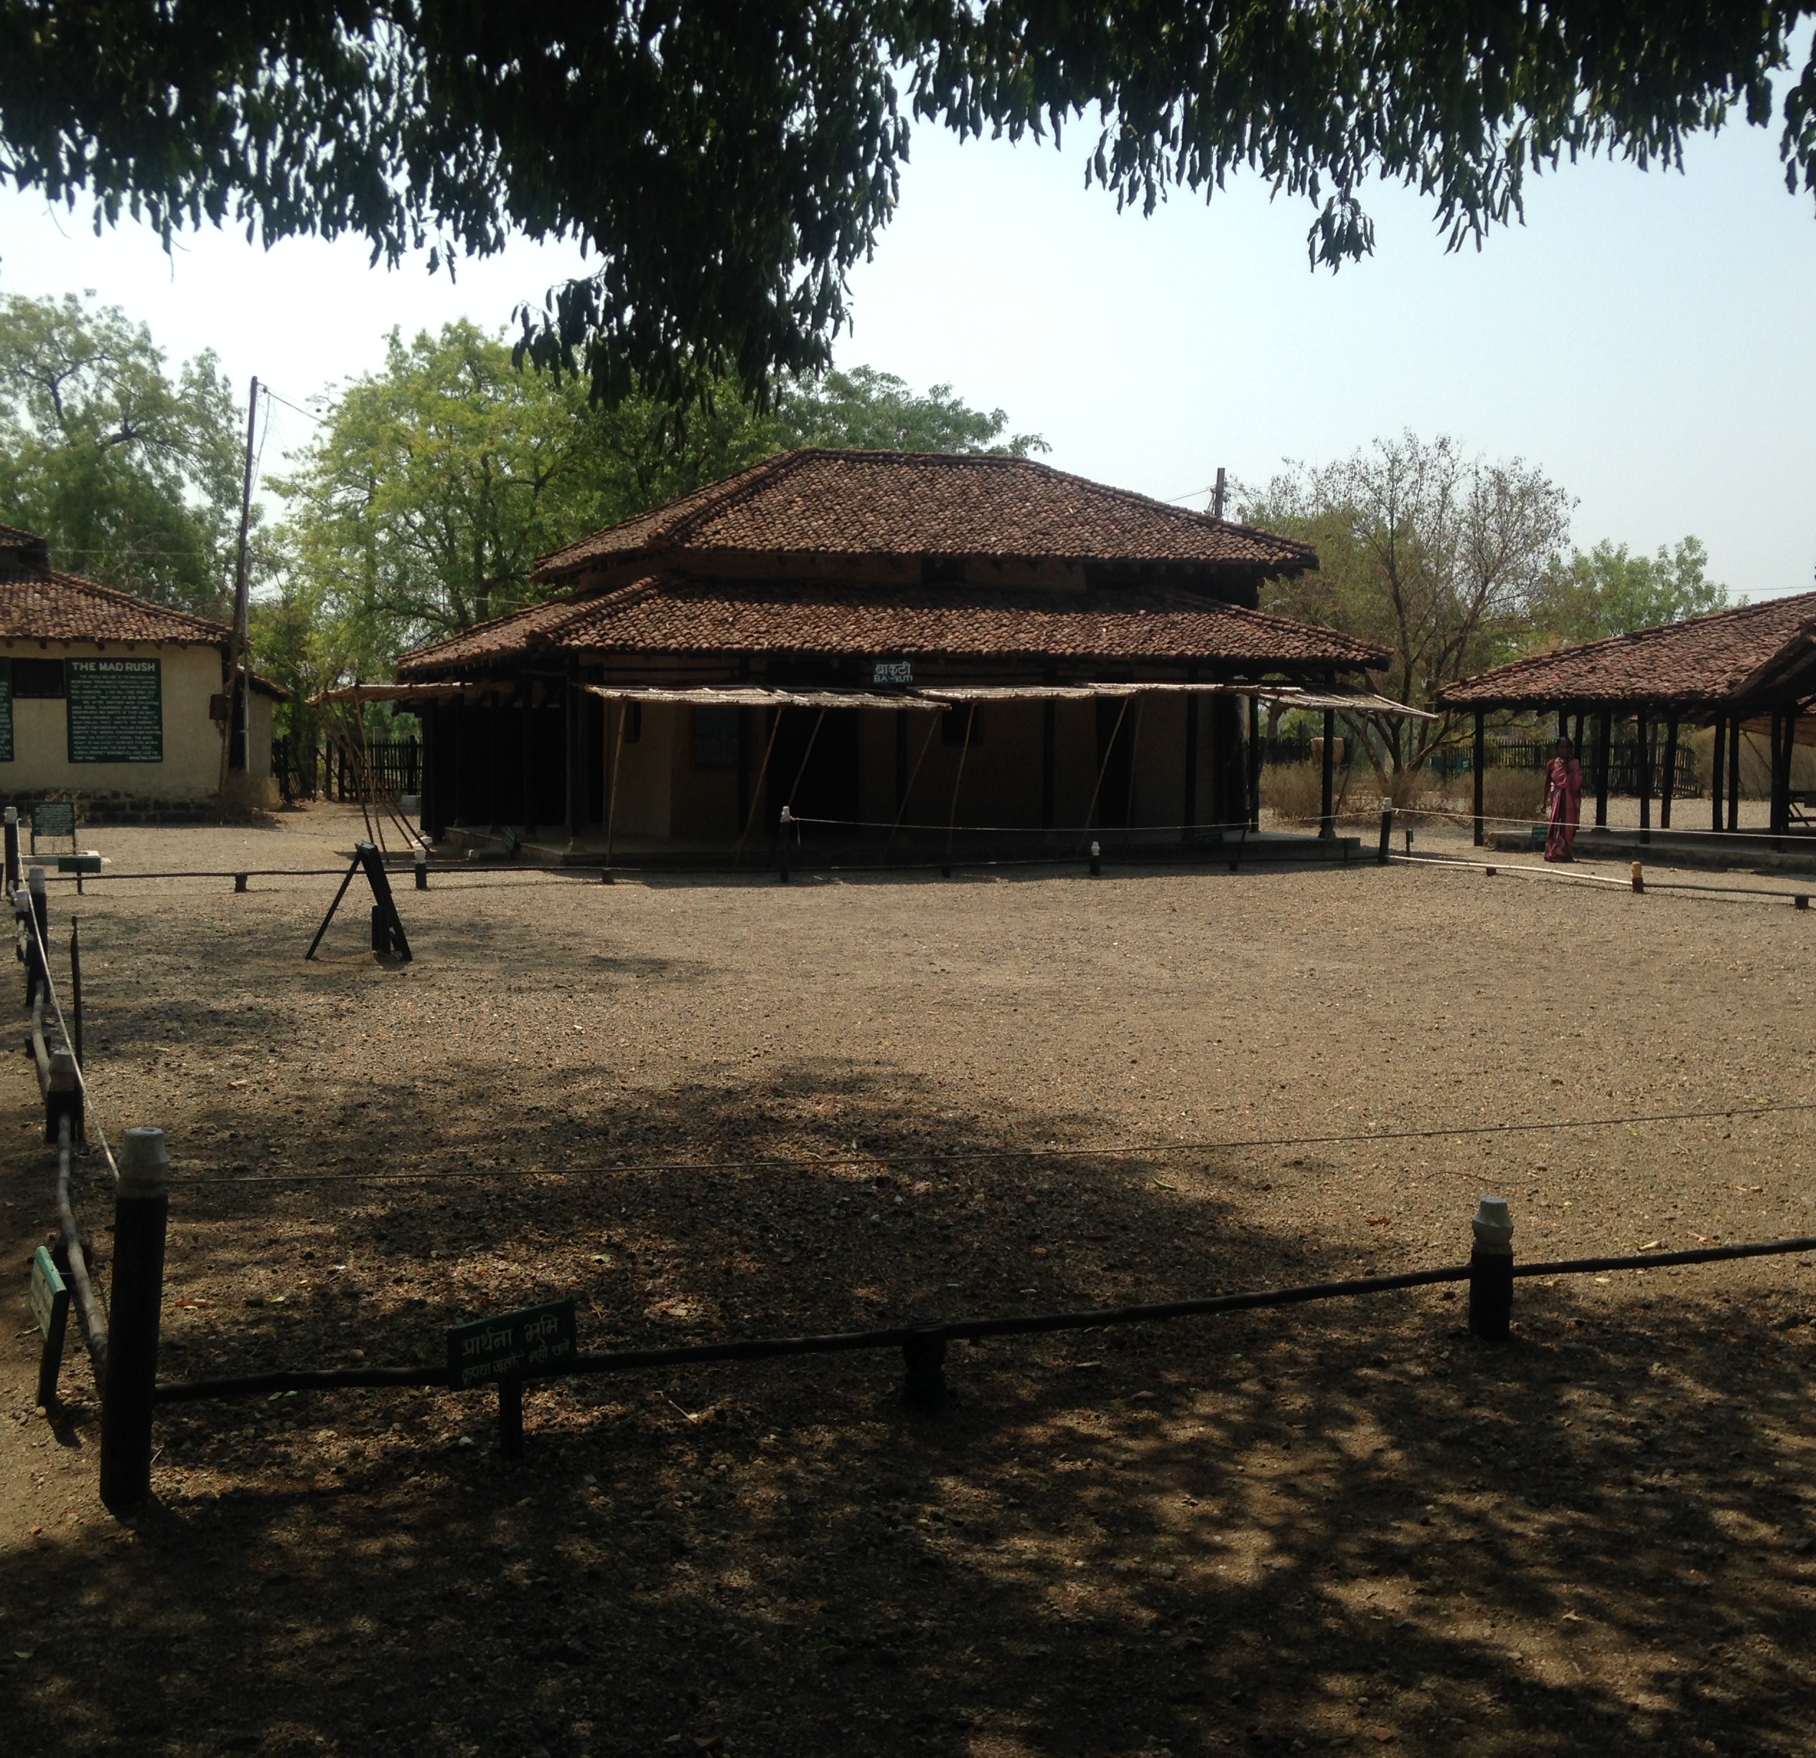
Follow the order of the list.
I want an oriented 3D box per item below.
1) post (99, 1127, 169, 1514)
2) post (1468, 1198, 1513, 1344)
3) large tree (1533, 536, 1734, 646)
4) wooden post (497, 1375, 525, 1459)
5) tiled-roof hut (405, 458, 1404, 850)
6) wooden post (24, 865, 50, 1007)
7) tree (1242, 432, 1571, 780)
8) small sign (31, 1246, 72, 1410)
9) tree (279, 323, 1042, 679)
[{"bbox_3d":[-1.583,0.904,4.609,0.105,0.782,0.105,1,4,-22],"label":"post"},{"bbox_3d":[1.532,1.030,5.893,0.105,0.370,0.105,1,4,-22],"label":"post"},{"bbox_3d":[18.530,-5.415,56.764,5.650,6.560,5.500,0,4,0],"label":"large tree"},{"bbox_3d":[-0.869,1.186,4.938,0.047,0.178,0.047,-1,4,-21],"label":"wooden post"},{"bbox_3d":[-0.704,-3.438,32.601,11.900,5.750,10.300,-1,4,-21],"label":"tiled-roof hut"},{"bbox_3d":[-5.074,0.331,13.018,0.100,0.803,0.100,-1,4,-21],"label":"wooden post"},{"bbox_3d":[9.611,-4.876,42.770,6.340,7.310,6.000,0,4,0],"label":"tree"},{"bbox_3d":[-2.018,1.092,5.309,0.050,0.320,0.330,13,-3,-30],"label":"small sign"},{"bbox_3d":[-5.320,-6.678,47.663,16.360,10.210,12.000,0,4,0],"label":"tree"}]

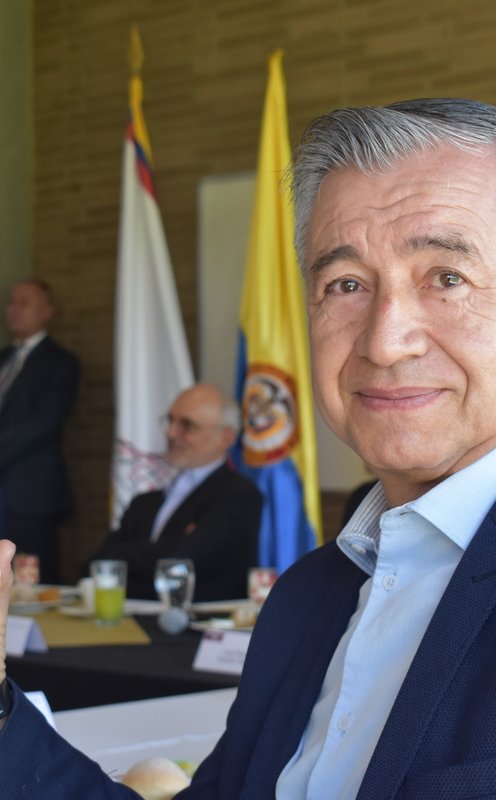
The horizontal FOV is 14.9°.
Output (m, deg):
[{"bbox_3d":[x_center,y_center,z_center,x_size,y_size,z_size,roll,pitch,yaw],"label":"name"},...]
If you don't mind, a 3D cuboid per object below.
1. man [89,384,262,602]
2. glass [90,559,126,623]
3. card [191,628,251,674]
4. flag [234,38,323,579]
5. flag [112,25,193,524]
[{"bbox_3d":[-0.201,0.587,4.800,0.740,1.260,0.540,1,-1,-44],"label":"man"},{"bbox_3d":[-0.282,0.388,3.850,0.071,0.126,0.071,0,-1,0],"label":"glass"},{"bbox_3d":[0.012,0.409,3.070,0.200,0.060,0.068,-1,-1,36],"label":"card"},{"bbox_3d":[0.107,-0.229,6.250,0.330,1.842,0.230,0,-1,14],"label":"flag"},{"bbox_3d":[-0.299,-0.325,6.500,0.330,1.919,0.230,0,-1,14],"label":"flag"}]

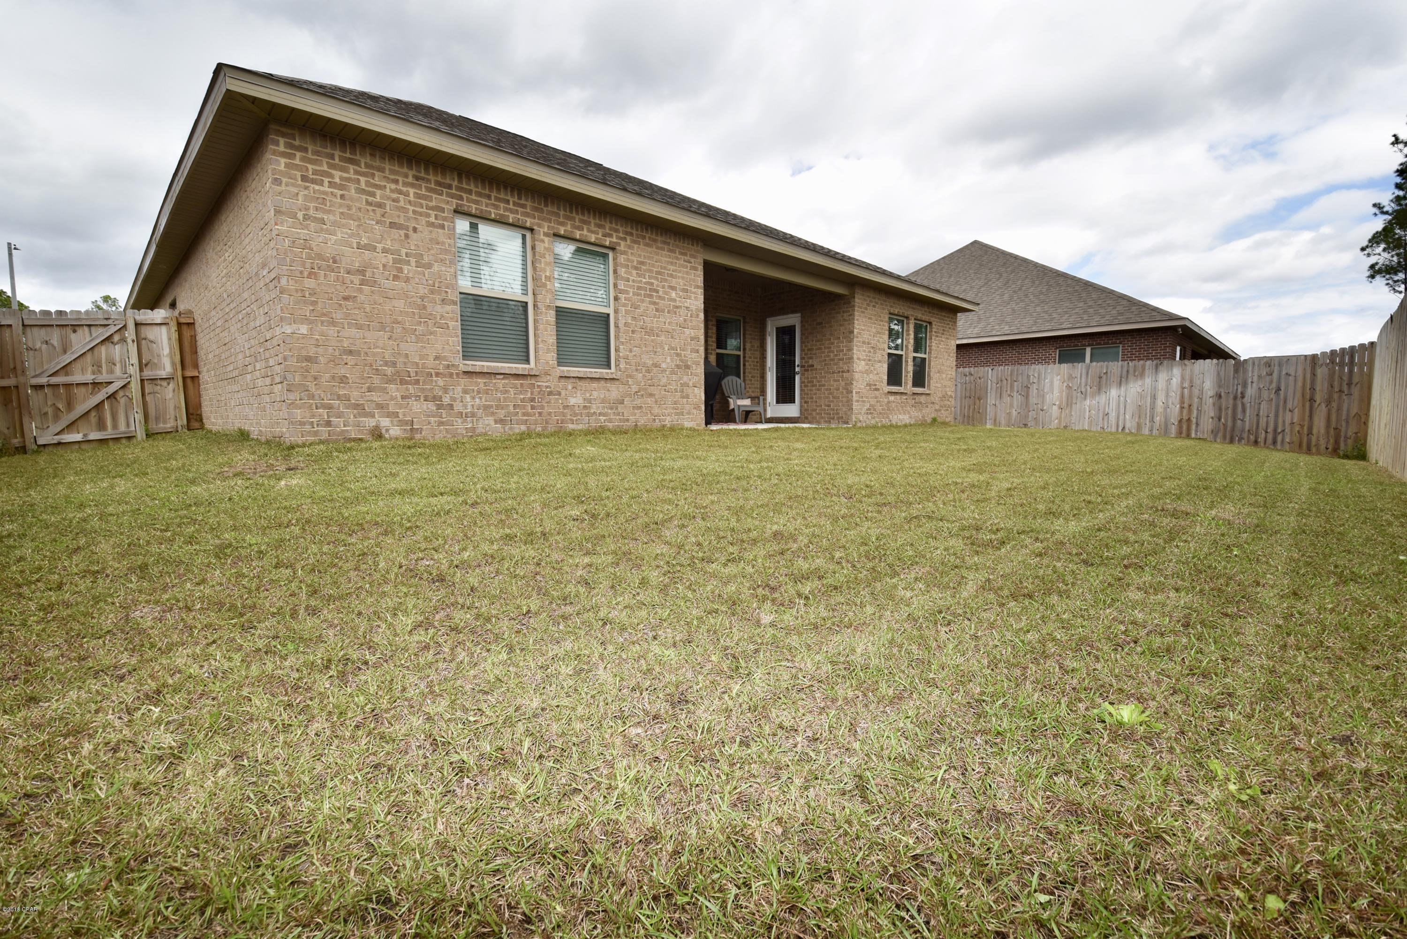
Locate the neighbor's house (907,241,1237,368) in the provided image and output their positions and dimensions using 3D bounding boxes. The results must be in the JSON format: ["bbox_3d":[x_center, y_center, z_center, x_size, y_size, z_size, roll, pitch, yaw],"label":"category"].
[{"bbox_3d":[14.039,-6.801,29.064,17.500,8.200,17.500,-6,8,-44],"label":"neighbor's house"}]

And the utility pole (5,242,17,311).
[{"bbox_3d":[-28.994,-5.585,24.909,0.200,7.800,0.200,5,8,43],"label":"utility pole"}]

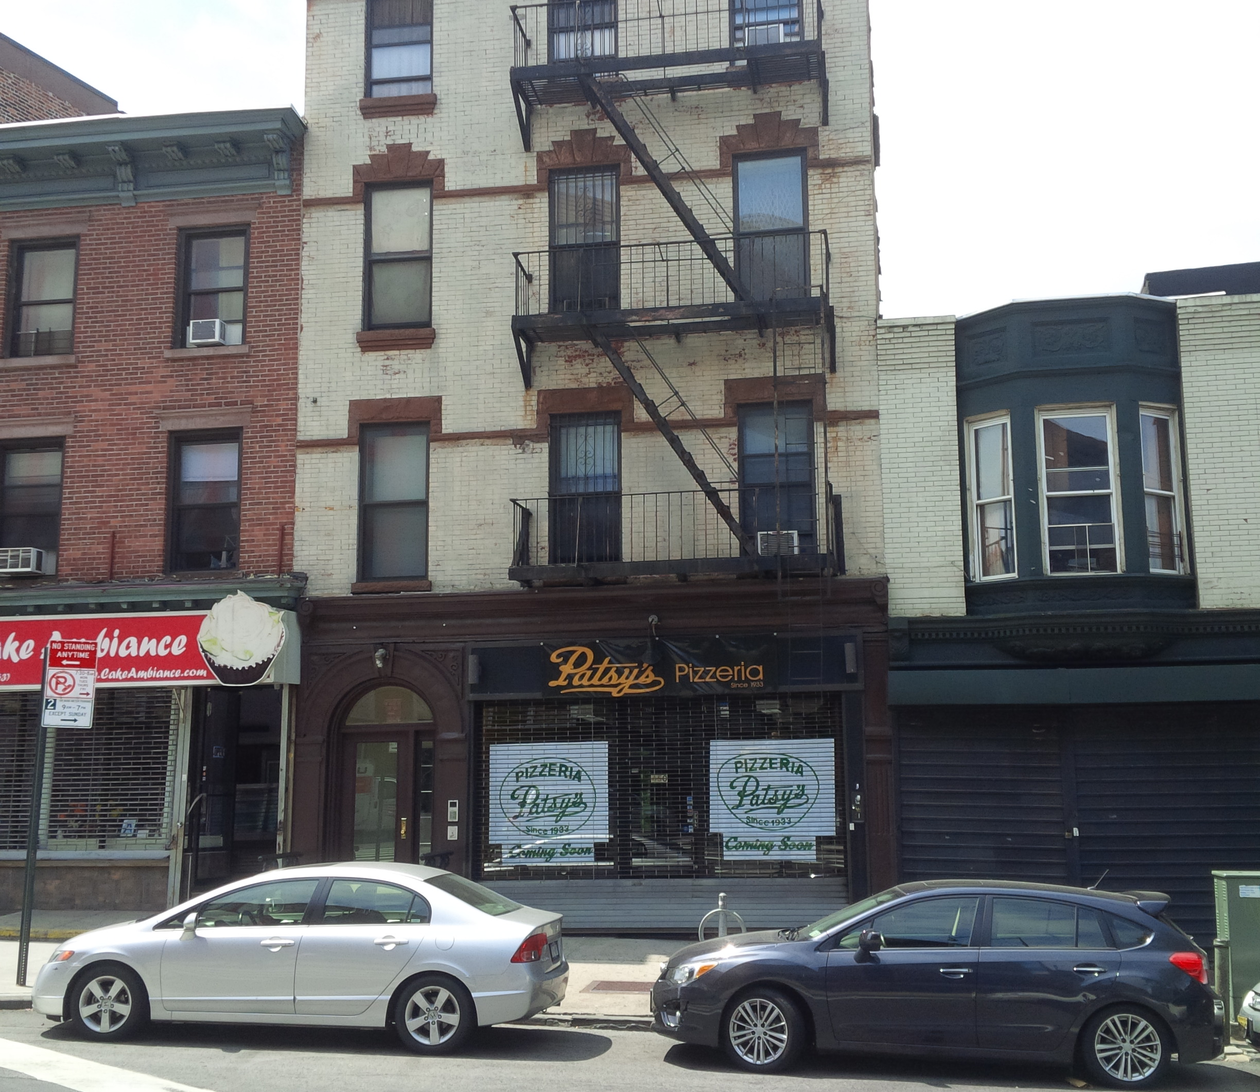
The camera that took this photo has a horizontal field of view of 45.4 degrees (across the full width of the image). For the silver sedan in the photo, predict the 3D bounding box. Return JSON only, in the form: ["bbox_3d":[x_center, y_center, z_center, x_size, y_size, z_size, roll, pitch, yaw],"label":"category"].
[{"bbox_3d":[-2.750,3.382,12.706,4.500,1.435,1.760,-1,-10,9],"label":"silver sedan"}]

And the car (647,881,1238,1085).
[{"bbox_3d":[2.374,3.340,11.900,4.420,1.465,1.750,0,-10,9],"label":"car"}]

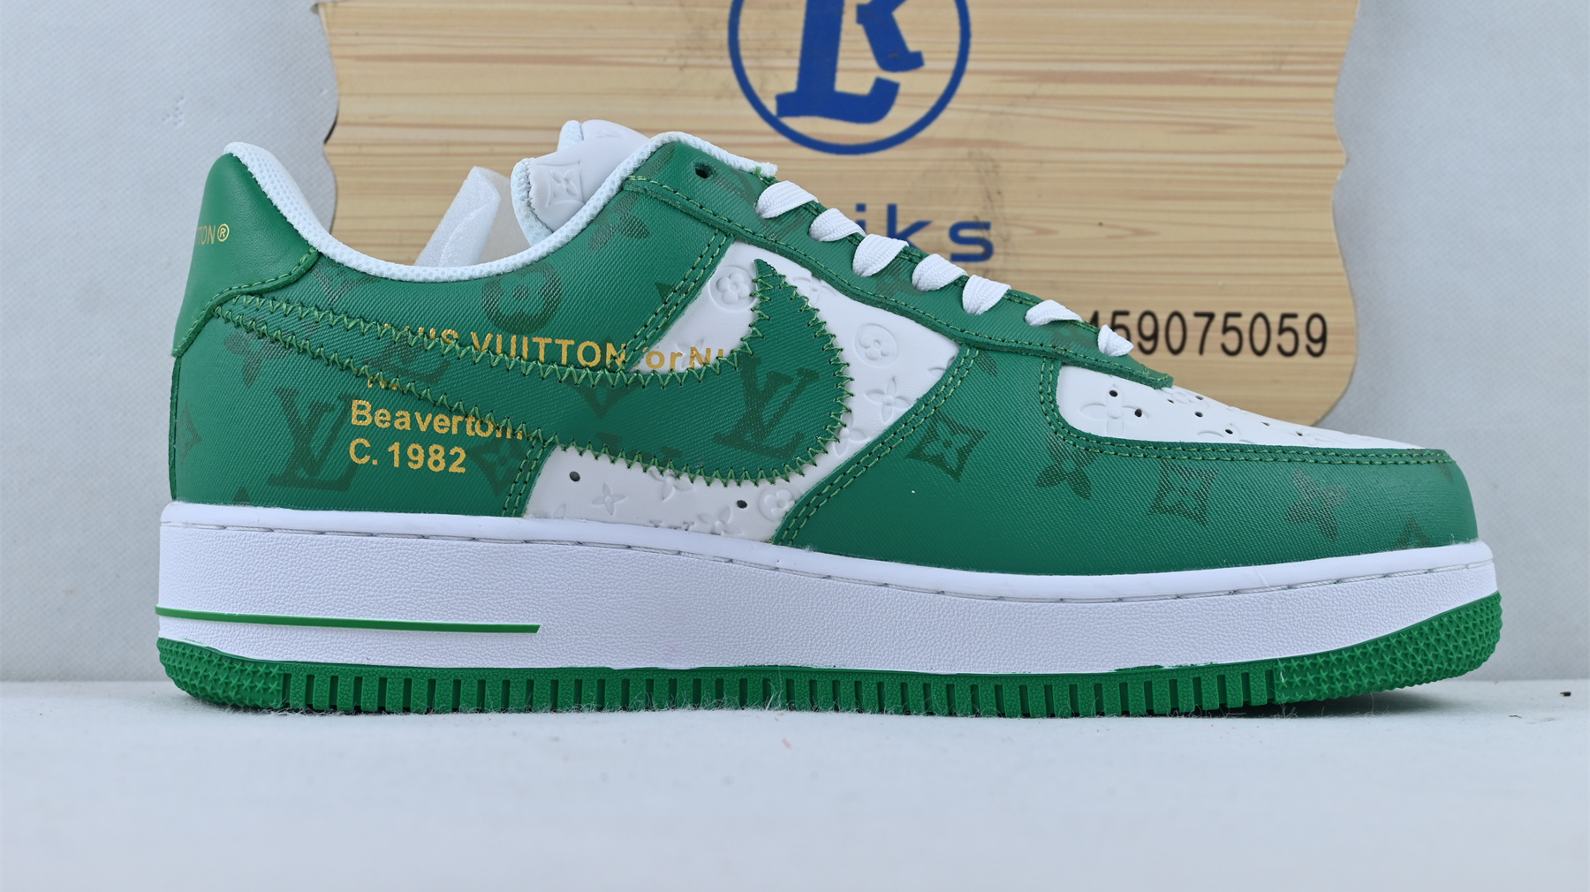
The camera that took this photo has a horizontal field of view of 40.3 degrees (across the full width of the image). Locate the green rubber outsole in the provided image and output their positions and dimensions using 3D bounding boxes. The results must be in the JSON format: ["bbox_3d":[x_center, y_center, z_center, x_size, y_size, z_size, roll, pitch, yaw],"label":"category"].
[{"bbox_3d":[0.007,0.045,0.483,0.294,0.025,0.107,0,-3,0],"label":"green rubber outsole"}]

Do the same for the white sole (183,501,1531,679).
[{"bbox_3d":[0.007,0.031,0.484,0.292,0.035,0.106,0,-3,0],"label":"white sole"}]

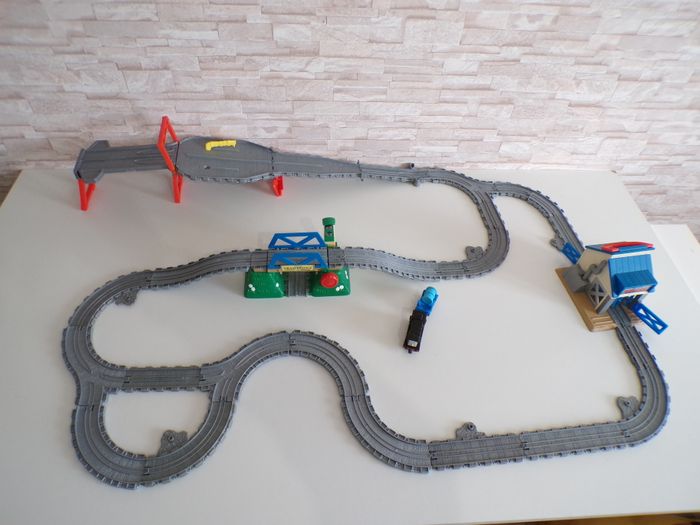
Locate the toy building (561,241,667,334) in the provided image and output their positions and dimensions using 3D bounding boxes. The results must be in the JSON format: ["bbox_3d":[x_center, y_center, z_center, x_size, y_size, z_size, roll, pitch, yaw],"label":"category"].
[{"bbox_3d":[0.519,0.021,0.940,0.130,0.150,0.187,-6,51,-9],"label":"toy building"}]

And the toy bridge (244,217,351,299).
[{"bbox_3d":[-0.102,-0.009,0.935,0.210,0.130,0.093,-1,51,-5],"label":"toy bridge"}]

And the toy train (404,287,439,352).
[{"bbox_3d":[0.133,0.105,0.914,0.033,0.041,0.143,18,52,11],"label":"toy train"}]

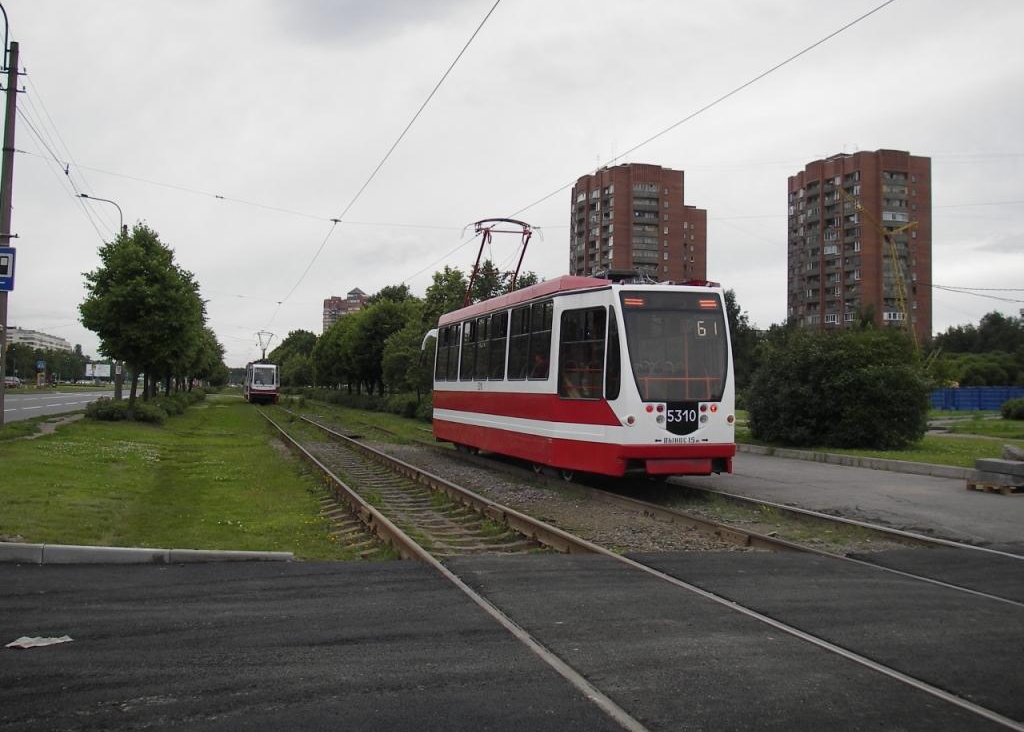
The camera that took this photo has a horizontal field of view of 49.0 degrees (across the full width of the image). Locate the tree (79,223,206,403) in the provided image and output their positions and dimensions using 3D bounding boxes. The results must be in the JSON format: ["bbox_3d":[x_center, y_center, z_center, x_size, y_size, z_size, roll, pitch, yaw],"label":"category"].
[{"bbox_3d":[-14.832,-1.700,45.000,5.000,7.900,5.000,1,-1,-14],"label":"tree"}]

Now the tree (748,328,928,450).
[{"bbox_3d":[8.714,0.529,30.000,4.600,3.150,4.300,1,-1,-14],"label":"tree"}]

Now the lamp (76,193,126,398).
[{"bbox_3d":[-20.899,-3.145,57.300,2.600,11.200,0.400,1,-1,-14],"label":"lamp"}]

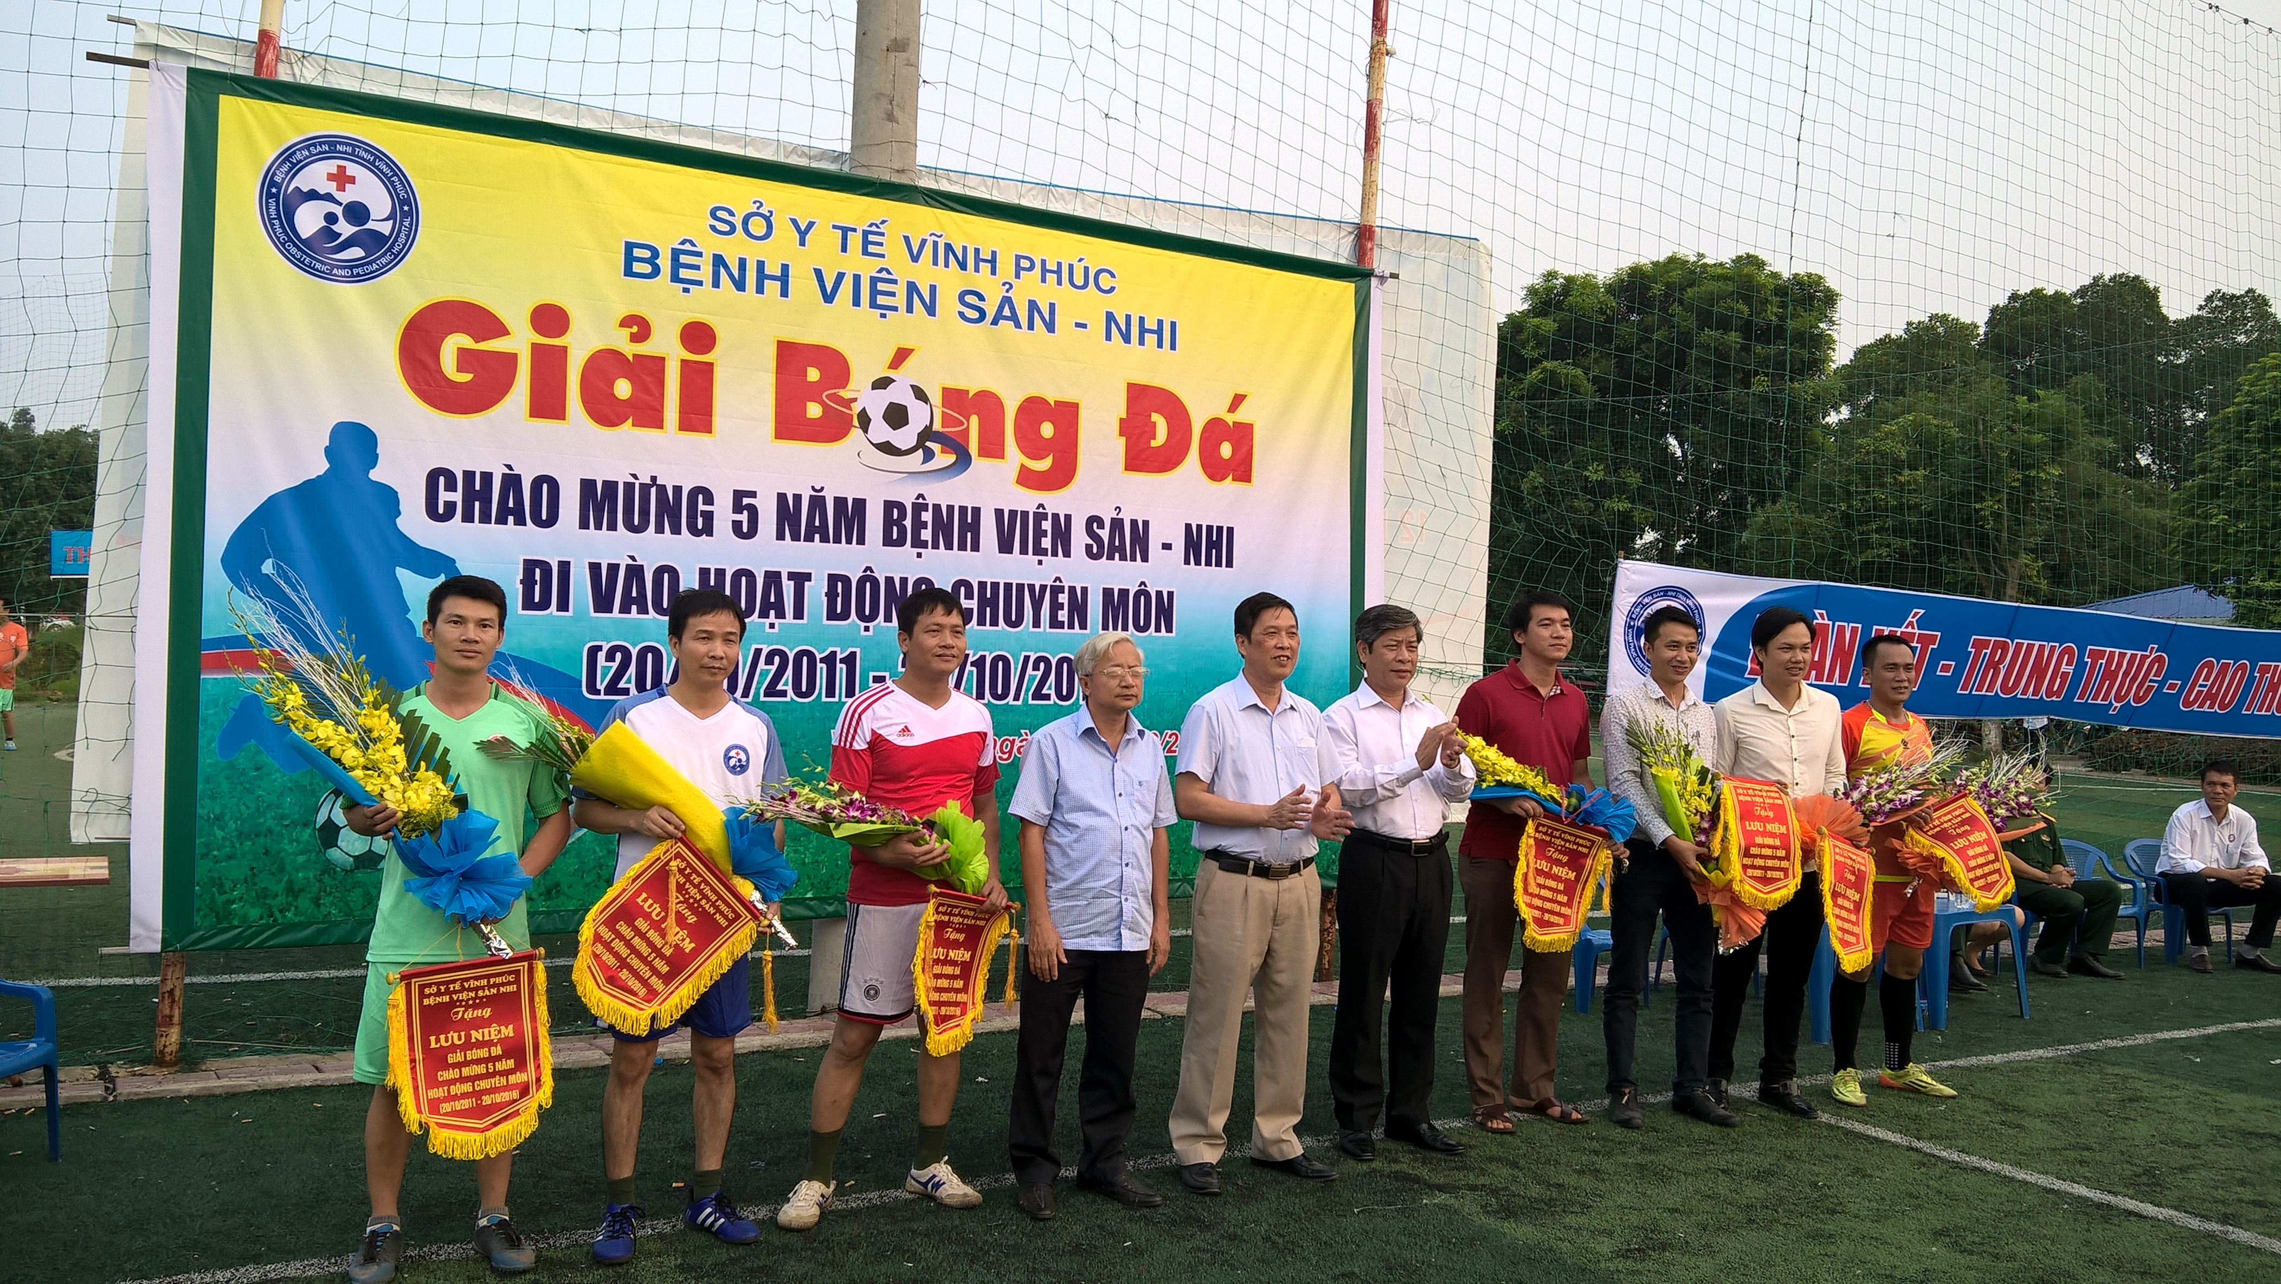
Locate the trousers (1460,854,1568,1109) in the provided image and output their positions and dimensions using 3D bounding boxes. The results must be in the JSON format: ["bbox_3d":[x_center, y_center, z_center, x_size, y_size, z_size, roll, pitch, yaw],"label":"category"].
[{"bbox_3d":[1.257,1.100,6.080,0.400,0.920,0.270,2,0,-22],"label":"trousers"}]

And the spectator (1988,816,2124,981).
[{"bbox_3d":[5.025,1.208,10.107,0.530,1.200,0.750,3,-1,-20],"label":"spectator"}]

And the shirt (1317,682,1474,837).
[{"bbox_3d":[0.810,0.376,5.690,0.480,0.520,0.360,2,0,-22],"label":"shirt"}]

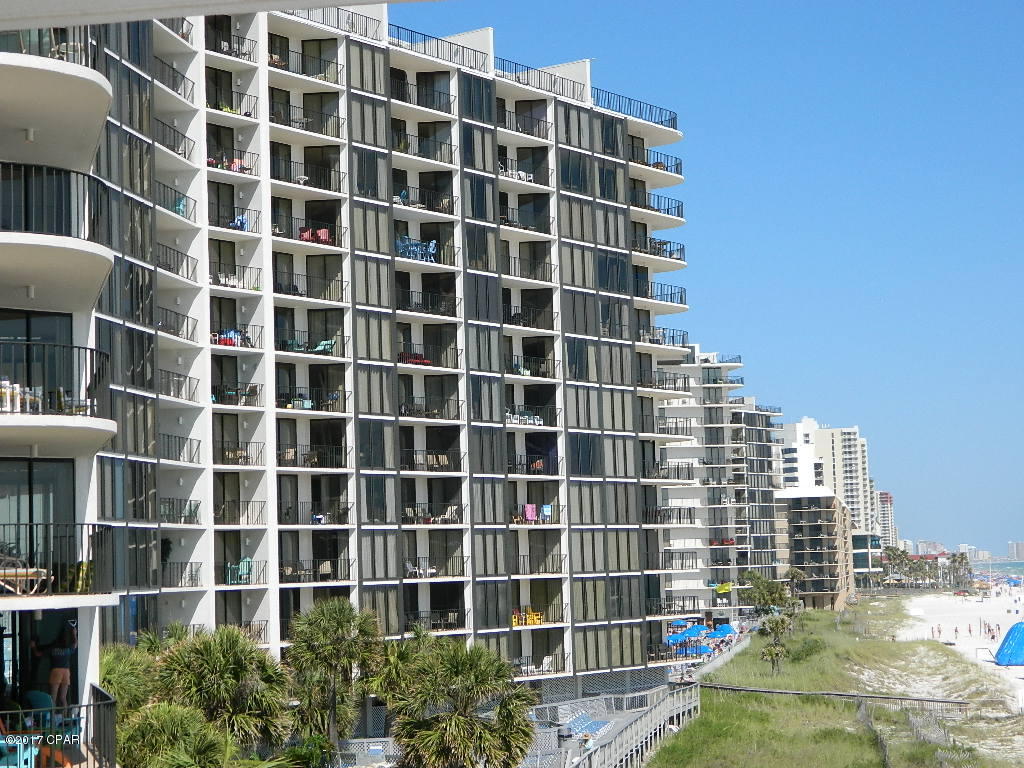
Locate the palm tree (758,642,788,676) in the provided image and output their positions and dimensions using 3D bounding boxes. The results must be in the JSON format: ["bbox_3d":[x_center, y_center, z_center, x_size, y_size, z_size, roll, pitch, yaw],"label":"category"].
[{"bbox_3d":[19.868,20.907,156.886,2.150,2.550,2.150,-2,-5,0],"label":"palm tree"}]

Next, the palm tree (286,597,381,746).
[{"bbox_3d":[-7.306,12.160,85.701,3.900,6.700,3.900,-2,-5,0],"label":"palm tree"}]

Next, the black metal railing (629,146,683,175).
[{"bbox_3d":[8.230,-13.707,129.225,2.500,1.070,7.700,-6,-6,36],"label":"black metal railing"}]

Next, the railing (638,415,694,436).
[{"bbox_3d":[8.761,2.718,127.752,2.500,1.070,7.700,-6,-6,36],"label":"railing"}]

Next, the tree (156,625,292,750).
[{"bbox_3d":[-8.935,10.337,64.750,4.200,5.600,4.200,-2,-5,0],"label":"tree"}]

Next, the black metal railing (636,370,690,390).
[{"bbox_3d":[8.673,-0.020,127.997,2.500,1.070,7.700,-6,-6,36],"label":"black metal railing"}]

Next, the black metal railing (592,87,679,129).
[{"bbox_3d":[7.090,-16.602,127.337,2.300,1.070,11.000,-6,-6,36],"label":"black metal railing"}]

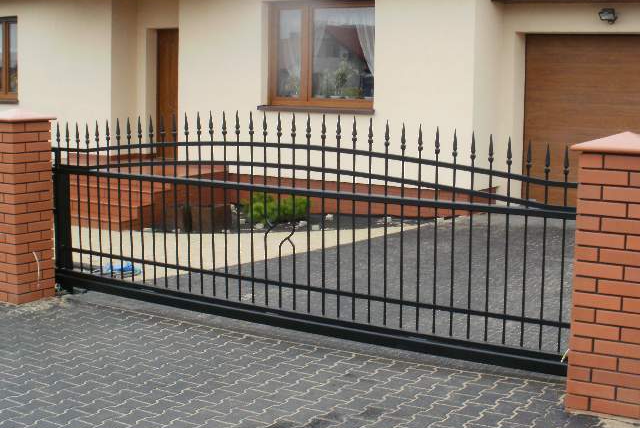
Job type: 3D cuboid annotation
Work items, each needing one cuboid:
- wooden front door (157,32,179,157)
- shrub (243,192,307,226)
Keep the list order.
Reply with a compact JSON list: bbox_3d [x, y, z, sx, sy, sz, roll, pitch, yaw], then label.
[{"bbox_3d":[-2.150,-1.855,14.850,0.970,2.060,0.090,6,9,33],"label":"wooden front door"},{"bbox_3d":[-0.573,-0.085,12.150,0.860,0.440,0.780,6,9,33],"label":"shrub"}]

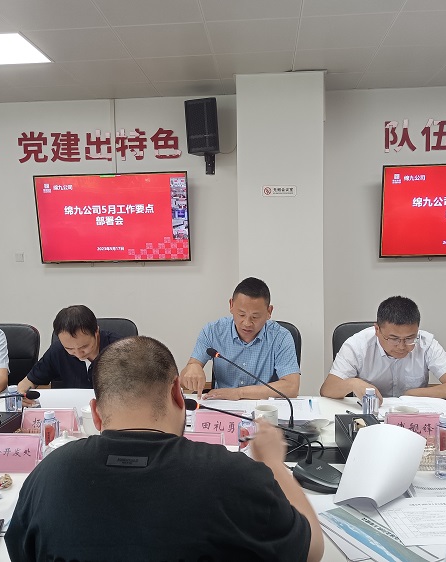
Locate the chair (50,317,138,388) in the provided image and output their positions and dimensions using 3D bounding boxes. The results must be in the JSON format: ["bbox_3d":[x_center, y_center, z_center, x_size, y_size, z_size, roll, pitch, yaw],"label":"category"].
[{"bbox_3d":[-0.772,0.754,3.001,0.600,1.050,0.660,-1,3,5],"label":"chair"}]

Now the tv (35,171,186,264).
[{"bbox_3d":[-1.032,-0.589,5.315,1.450,0.830,0.060,-1,13,5],"label":"tv"}]

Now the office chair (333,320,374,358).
[{"bbox_3d":[0.827,0.752,2.786,0.600,1.044,0.640,-1,3,4],"label":"office chair"}]

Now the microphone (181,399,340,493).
[{"bbox_3d":[0.137,0.461,1.634,0.500,0.270,0.200,-1,3,5],"label":"microphone"}]

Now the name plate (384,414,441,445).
[{"bbox_3d":[0.671,0.516,1.975,0.195,0.105,0.080,-1,3,5],"label":"name plate"}]

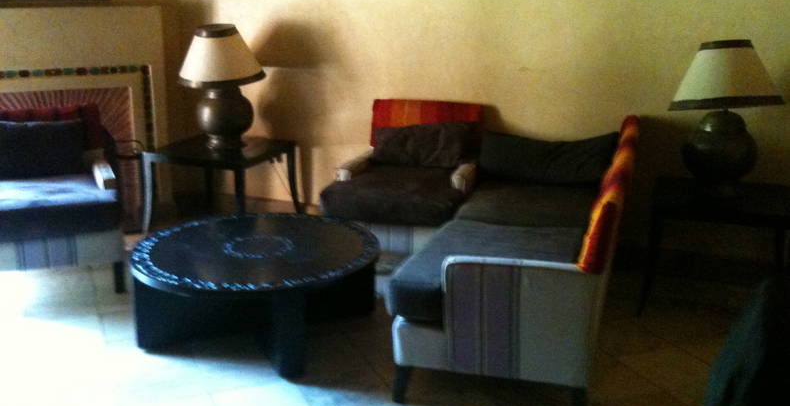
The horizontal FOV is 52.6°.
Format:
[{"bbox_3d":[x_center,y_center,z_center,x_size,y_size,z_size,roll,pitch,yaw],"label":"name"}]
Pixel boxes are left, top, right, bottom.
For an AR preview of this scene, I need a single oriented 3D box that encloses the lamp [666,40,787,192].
[{"bbox_3d":[1.513,-0.384,3.669,0.496,0.716,0.496,0,15,0],"label":"lamp"}]

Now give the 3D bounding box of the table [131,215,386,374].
[{"bbox_3d":[-0.582,0.368,3.452,1.032,0.372,1.032,0,15,0],"label":"table"}]

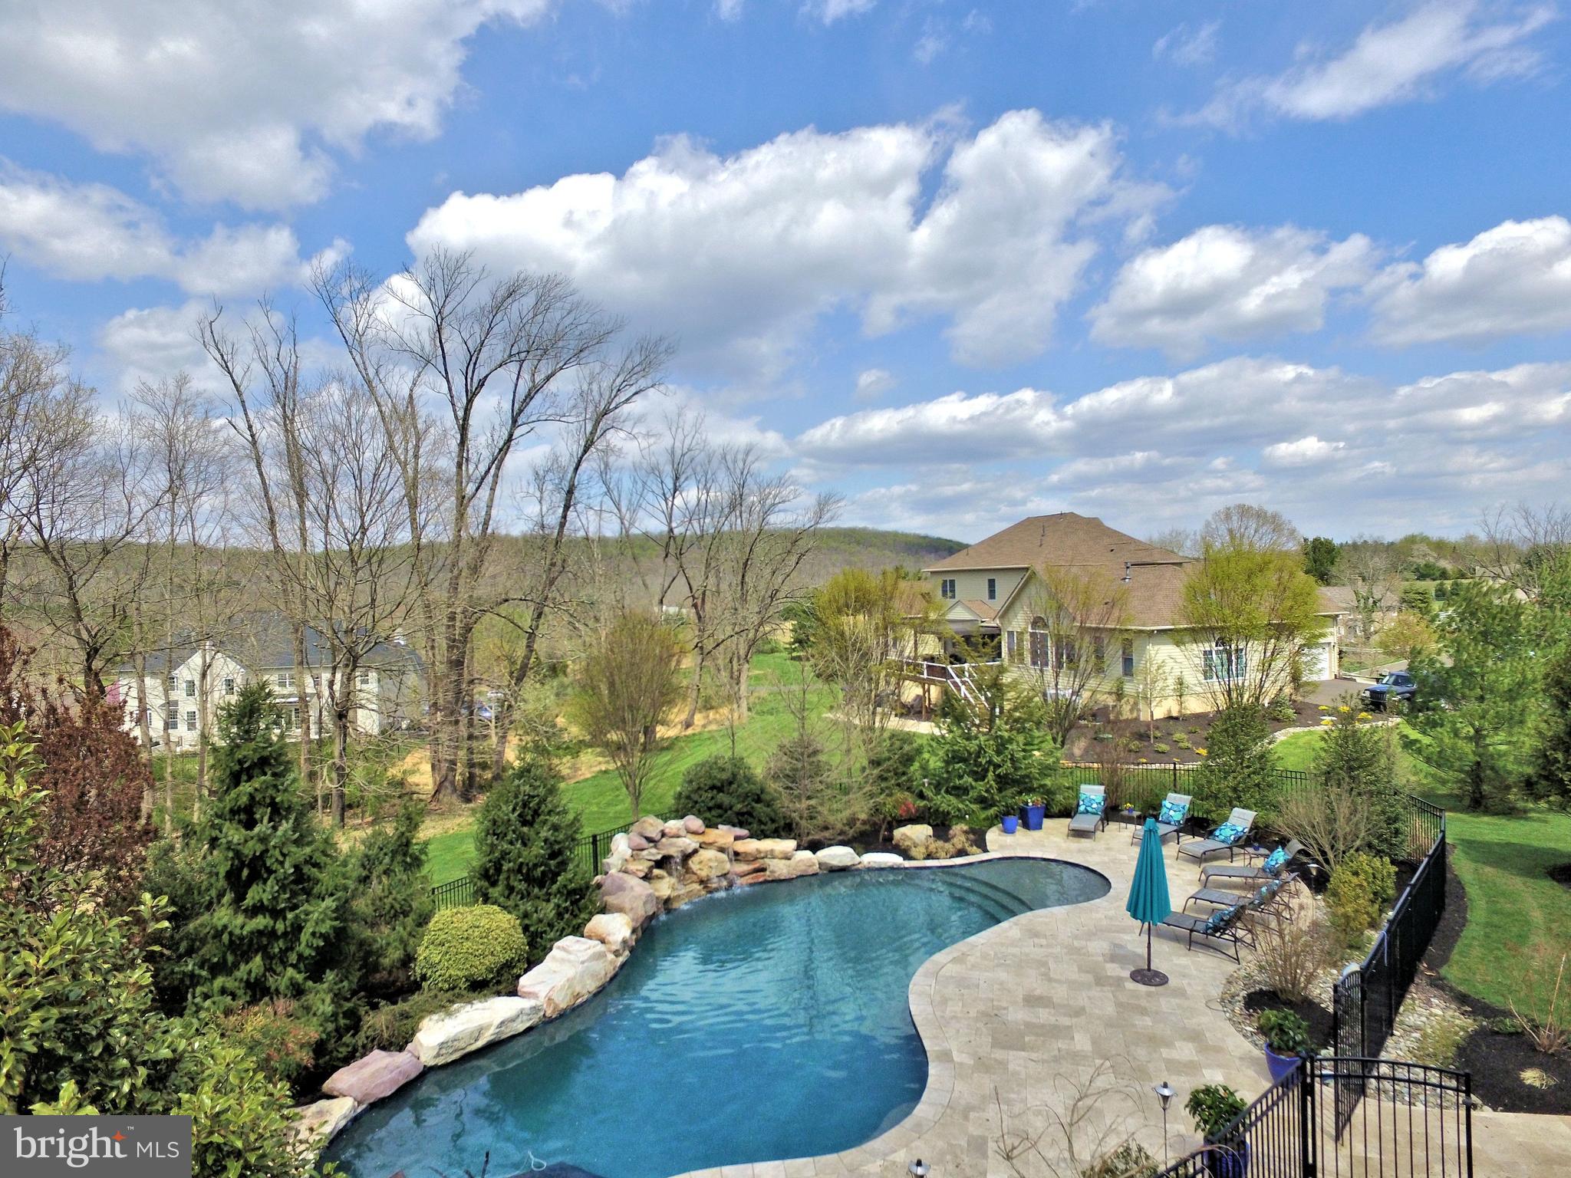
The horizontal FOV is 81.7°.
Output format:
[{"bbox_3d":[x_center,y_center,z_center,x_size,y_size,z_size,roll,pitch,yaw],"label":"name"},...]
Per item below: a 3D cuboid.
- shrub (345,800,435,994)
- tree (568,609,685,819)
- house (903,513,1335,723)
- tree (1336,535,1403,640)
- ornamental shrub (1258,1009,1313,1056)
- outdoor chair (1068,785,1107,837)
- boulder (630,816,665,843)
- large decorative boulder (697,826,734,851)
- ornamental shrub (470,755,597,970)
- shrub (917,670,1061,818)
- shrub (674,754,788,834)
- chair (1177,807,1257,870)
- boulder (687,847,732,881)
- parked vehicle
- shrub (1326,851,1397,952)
[{"bbox_3d":[-6.498,4.866,14.900,1.550,2.811,1.550,-2,1,0],"label":"shrub"},{"bbox_3d":[-4.518,3.766,26.000,3.350,6.369,3.350,-2,1,0],"label":"tree"},{"bbox_3d":[18.630,0.394,54.039,14.600,10.300,25.500,-2,1,-18],"label":"house"},{"bbox_3d":[52.726,-0.111,82.000,6.000,9.421,6.000,-2,1,0],"label":"tree"},{"bbox_3d":[5.940,5.206,10.779,0.660,0.480,0.620,-1,0,0],"label":"ornamental shrub"},{"bbox_3d":[7.521,5.513,22.542,0.680,1.000,1.800,-1,1,29],"label":"outdoor chair"},{"bbox_3d":[-2.837,4.930,18.648,0.720,0.500,0.620,-2,1,-9],"label":"boulder"},{"bbox_3d":[-1.466,5.200,18.851,0.820,0.420,0.650,-2,1,-5],"label":"large decorative boulder"},{"bbox_3d":[-4.397,4.570,15.900,2.150,3.268,2.100,-2,1,0],"label":"ornamental shrub"},{"bbox_3d":[5.226,3.981,23.441,3.600,3.600,3.400,-2,1,12],"label":"shrub"},{"bbox_3d":[-1.247,4.864,20.726,2.600,2.050,2.400,-1,0,0],"label":"shrub"},{"bbox_3d":[9.142,5.243,19.202,1.750,0.950,0.640,-1,0,-23],"label":"chair"},{"bbox_3d":[-1.556,5.646,18.555,0.930,0.660,0.720,-2,1,-5],"label":"boulder"},{"bbox_3d":[27.293,4.503,39.428,4.500,1.740,1.820,-1,0,-21],"label":"parked vehicle"},{"bbox_3d":[9.455,4.932,14.951,1.180,1.350,1.100,-1,1,32],"label":"shrub"}]

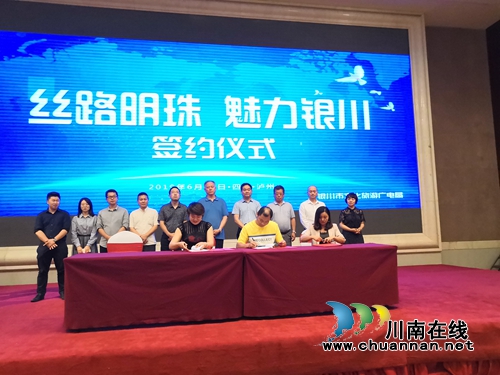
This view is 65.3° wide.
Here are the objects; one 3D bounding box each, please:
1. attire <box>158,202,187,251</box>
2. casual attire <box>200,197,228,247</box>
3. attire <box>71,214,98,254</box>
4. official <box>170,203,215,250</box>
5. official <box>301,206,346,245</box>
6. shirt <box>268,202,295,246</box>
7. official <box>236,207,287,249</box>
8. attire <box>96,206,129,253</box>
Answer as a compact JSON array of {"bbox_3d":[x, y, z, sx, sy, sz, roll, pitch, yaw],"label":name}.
[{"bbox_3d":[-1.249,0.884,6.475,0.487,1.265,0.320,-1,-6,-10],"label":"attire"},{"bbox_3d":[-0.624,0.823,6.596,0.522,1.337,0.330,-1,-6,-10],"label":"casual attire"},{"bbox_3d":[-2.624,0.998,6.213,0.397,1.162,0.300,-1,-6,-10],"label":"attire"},{"bbox_3d":[-0.764,0.883,5.103,0.577,1.370,0.750,-1,-6,-10],"label":"official"},{"bbox_3d":[0.968,0.910,5.416,0.652,1.285,0.750,-1,-6,-10],"label":"official"},{"bbox_3d":[0.534,0.691,6.820,0.555,0.921,0.330,-1,-6,-10],"label":"shirt"},{"bbox_3d":[0.129,0.910,5.263,0.669,1.300,0.750,-1,-6,-10],"label":"official"},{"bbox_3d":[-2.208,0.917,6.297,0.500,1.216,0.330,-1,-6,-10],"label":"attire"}]

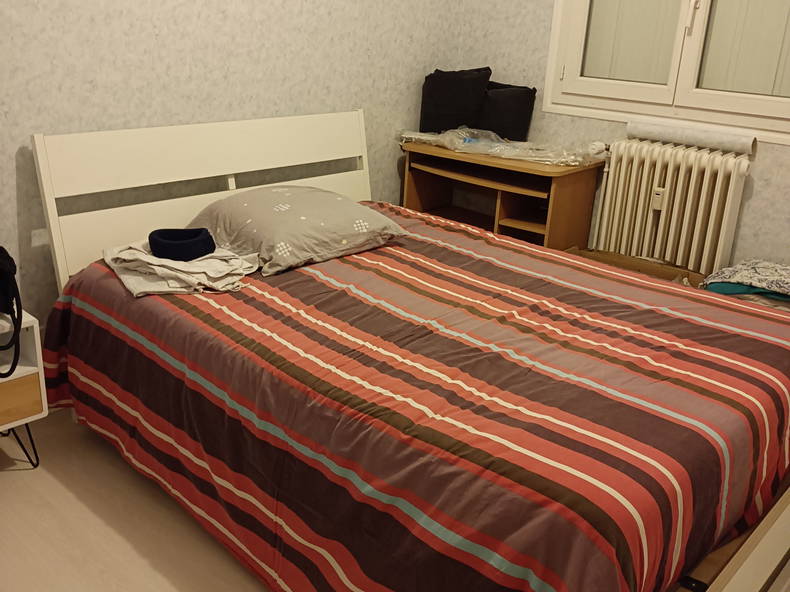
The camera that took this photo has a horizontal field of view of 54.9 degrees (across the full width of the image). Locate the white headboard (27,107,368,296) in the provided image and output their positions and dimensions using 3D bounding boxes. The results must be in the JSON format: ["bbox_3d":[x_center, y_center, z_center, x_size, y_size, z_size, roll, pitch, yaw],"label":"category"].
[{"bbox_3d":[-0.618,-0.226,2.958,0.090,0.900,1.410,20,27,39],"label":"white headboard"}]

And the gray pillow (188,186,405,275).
[{"bbox_3d":[-0.368,-0.290,2.797,0.480,0.180,0.690,20,27,39],"label":"gray pillow"}]

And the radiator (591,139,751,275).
[{"bbox_3d":[1.088,-0.230,3.140,0.550,0.760,0.130,20,27,39],"label":"radiator"}]

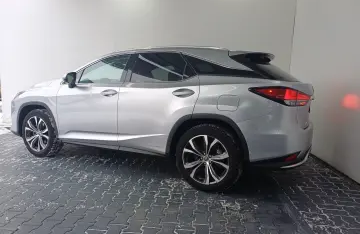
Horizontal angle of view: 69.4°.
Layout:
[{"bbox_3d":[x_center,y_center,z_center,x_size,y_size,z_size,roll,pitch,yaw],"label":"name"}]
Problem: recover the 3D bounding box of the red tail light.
[{"bbox_3d":[1.068,-0.226,2.762,0.600,0.210,0.400,5,7,24],"label":"red tail light"}]

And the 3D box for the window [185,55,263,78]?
[{"bbox_3d":[0.442,-0.602,2.997,0.940,0.310,0.080,4,-18,18],"label":"window"}]

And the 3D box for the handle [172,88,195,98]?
[{"bbox_3d":[0.047,-0.276,2.979,0.270,0.090,0.060,5,7,24],"label":"handle"}]

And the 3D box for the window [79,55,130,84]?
[{"bbox_3d":[-1.082,-0.680,3.654,0.800,0.440,0.070,5,-18,24],"label":"window"}]

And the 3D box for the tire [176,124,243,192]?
[{"bbox_3d":[0.326,0.468,3.045,0.765,0.765,0.250,5,7,24],"label":"tire"}]

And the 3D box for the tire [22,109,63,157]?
[{"bbox_3d":[-2.207,0.248,4.193,0.765,0.765,0.250,5,7,24],"label":"tire"}]

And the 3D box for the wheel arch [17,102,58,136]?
[{"bbox_3d":[-2.217,0.007,4.080,0.930,0.510,0.120,5,7,24],"label":"wheel arch"}]

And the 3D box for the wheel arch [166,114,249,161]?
[{"bbox_3d":[0.302,0.211,2.937,1.000,0.530,0.120,5,7,24],"label":"wheel arch"}]

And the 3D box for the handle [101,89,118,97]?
[{"bbox_3d":[-0.922,-0.321,3.444,0.270,0.090,0.060,5,7,24],"label":"handle"}]

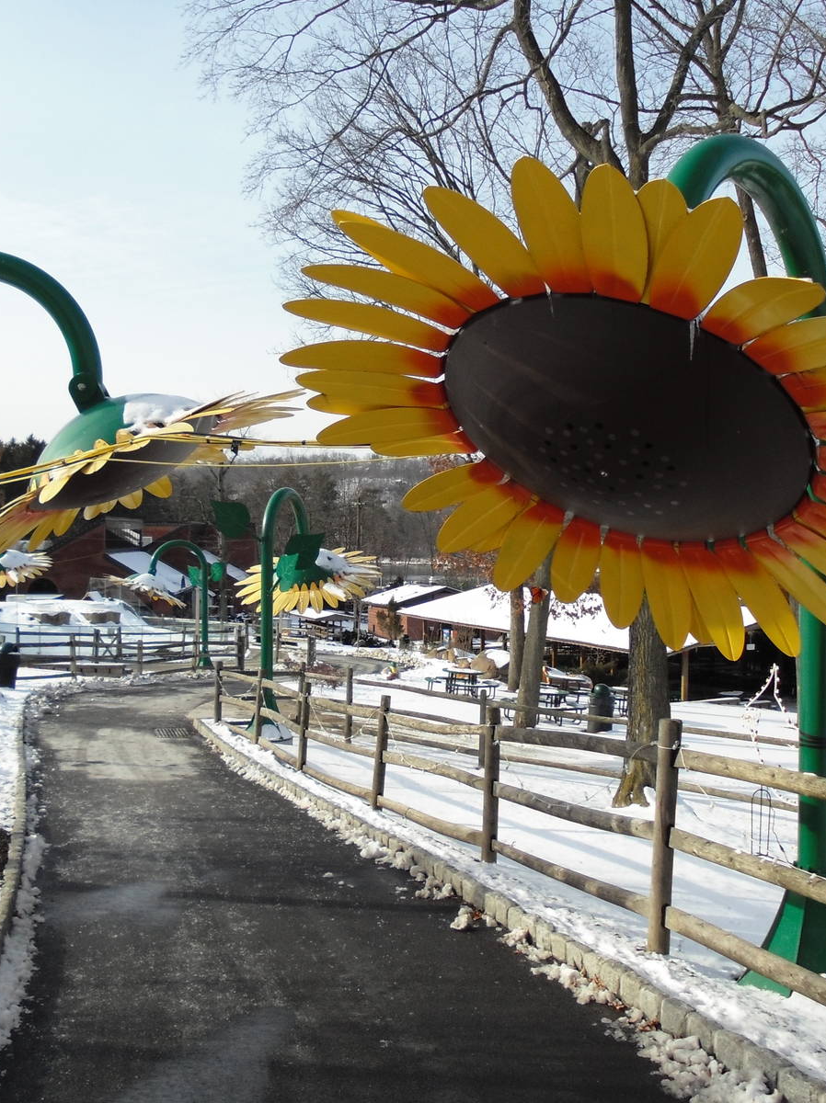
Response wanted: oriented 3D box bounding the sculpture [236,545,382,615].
[{"bbox_3d":[-1.953,0.529,20.750,2.700,0.650,2.700,0,21,16],"label":"sculpture"}]

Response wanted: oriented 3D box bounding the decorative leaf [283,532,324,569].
[{"bbox_3d":[-1.868,-0.010,18.900,0.700,0.630,0.130,0,0,-6],"label":"decorative leaf"}]

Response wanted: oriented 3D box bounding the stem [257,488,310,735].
[{"bbox_3d":[-2.299,0.999,19.616,0.850,4.250,2.235,0,0,16],"label":"stem"}]

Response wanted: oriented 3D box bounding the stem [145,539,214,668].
[{"bbox_3d":[-7.327,1.753,35.286,2.235,4.250,0.850,0,0,-18],"label":"stem"}]

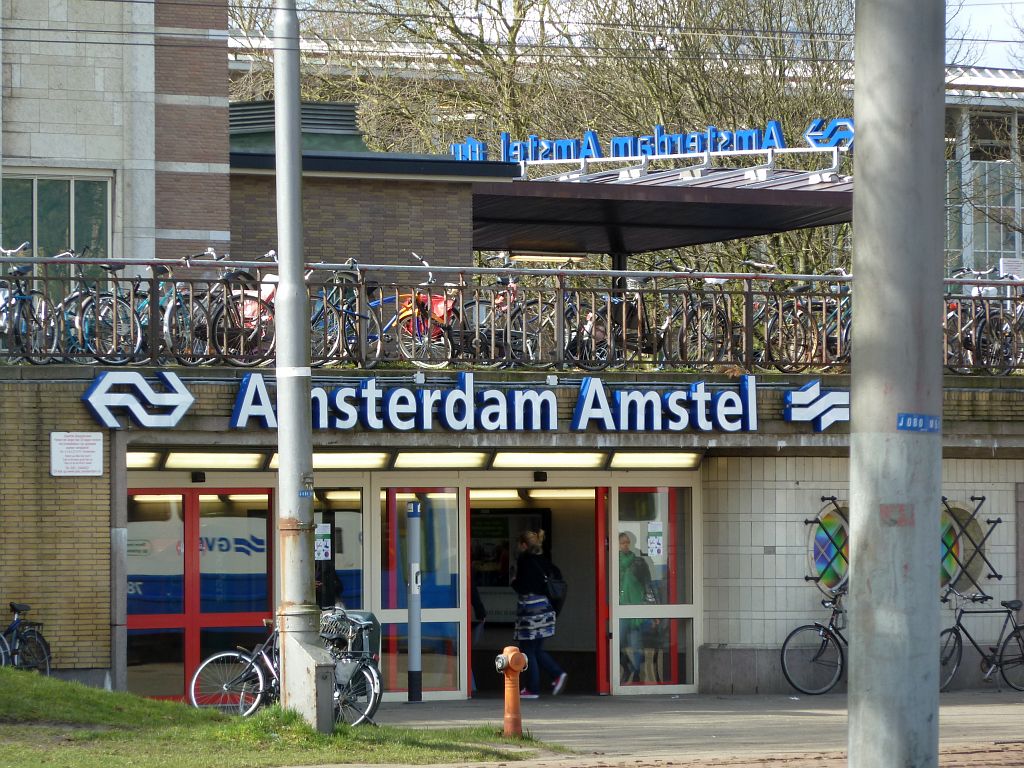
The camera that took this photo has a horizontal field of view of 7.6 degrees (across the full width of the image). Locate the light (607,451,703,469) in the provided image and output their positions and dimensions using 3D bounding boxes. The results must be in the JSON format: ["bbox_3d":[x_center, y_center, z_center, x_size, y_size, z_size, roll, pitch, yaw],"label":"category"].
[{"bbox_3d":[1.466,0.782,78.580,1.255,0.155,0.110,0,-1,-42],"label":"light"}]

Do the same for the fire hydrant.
[{"bbox_3d":[0.000,2.721,68.000,0.270,0.810,0.200,0,-1,-22],"label":"fire hydrant"}]

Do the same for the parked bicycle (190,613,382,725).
[{"bbox_3d":[-2.067,2.635,70.500,1.769,1.070,0.580,3,-1,0],"label":"parked bicycle"}]

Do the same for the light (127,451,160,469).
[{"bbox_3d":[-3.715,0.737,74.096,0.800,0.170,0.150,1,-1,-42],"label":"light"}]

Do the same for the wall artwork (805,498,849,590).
[{"bbox_3d":[3.505,1.708,79.400,1.080,1.080,0.220,1,-1,-40],"label":"wall artwork"}]

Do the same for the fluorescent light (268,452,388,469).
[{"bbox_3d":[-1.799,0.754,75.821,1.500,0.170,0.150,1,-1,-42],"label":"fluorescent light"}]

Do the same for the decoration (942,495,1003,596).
[{"bbox_3d":[4.690,1.732,80.976,1.080,1.100,0.220,0,-1,-42],"label":"decoration"}]

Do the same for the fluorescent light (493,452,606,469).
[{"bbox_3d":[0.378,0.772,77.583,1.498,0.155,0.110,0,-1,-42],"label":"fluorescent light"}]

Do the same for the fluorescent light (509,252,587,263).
[{"bbox_3d":[0.582,-2.076,126.000,1.550,0.150,0.180,1,-1,-42],"label":"fluorescent light"}]

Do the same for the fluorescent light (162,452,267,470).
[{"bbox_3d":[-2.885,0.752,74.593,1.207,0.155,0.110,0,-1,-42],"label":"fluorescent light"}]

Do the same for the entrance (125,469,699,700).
[{"bbox_3d":[-0.925,1.998,76.437,7.736,2.302,0.400,0,-1,-42],"label":"entrance"}]

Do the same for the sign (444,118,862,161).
[{"bbox_3d":[2.412,-4.292,136.137,0.220,0.560,10.453,0,-1,-42],"label":"sign"}]

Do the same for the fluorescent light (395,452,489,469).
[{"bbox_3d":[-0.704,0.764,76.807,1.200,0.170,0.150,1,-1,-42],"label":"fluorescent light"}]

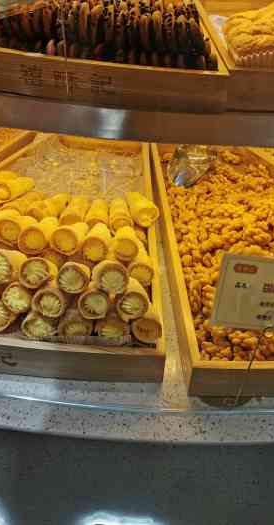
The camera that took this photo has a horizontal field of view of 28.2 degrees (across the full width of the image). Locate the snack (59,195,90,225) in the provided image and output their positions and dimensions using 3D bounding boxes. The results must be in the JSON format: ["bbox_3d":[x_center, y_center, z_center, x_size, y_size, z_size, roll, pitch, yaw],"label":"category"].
[{"bbox_3d":[-0.107,-0.089,0.971,0.040,0.040,0.094,5,29,2],"label":"snack"}]

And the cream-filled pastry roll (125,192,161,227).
[{"bbox_3d":[0.003,-0.103,0.989,0.040,0.040,0.094,-8,30,-17],"label":"cream-filled pastry roll"}]

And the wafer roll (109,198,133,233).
[{"bbox_3d":[-0.030,-0.083,0.976,0.040,0.040,0.094,0,30,-5],"label":"wafer roll"}]

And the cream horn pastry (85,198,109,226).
[{"bbox_3d":[-0.068,-0.081,0.971,0.040,0.040,0.094,2,29,-1],"label":"cream horn pastry"}]

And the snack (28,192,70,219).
[{"bbox_3d":[-0.153,-0.104,0.996,0.040,0.040,0.092,19,32,22],"label":"snack"}]

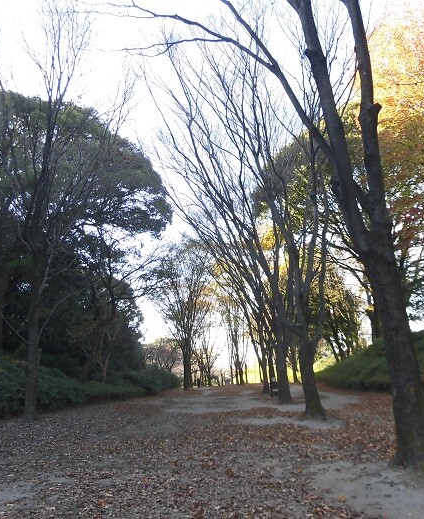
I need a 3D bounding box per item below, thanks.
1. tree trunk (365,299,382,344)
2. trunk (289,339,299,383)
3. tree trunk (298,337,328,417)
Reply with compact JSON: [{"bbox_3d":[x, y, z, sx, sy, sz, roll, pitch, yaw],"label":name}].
[{"bbox_3d":[11.243,4.187,32.957,1.100,3.050,0.950,-5,-15,18],"label":"tree trunk"},{"bbox_3d":[8.317,10.281,48.963,0.950,4.390,0.800,-2,-14,9],"label":"trunk"},{"bbox_3d":[3.835,4.375,18.127,0.920,3.060,0.800,-3,-14,11],"label":"tree trunk"}]

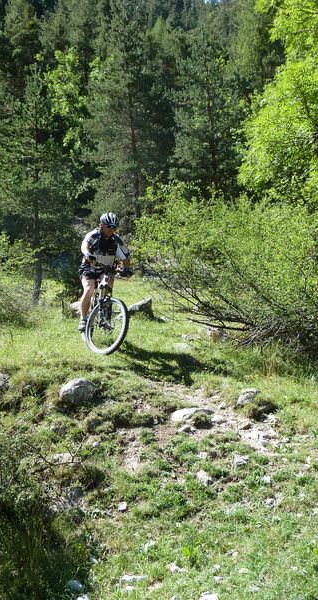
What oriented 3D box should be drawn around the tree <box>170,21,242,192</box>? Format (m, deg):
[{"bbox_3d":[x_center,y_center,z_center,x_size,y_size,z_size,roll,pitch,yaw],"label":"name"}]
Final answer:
[{"bbox_3d":[1.721,-5.978,20.500,2.700,7.700,2.700,-3,3,0],"label":"tree"}]

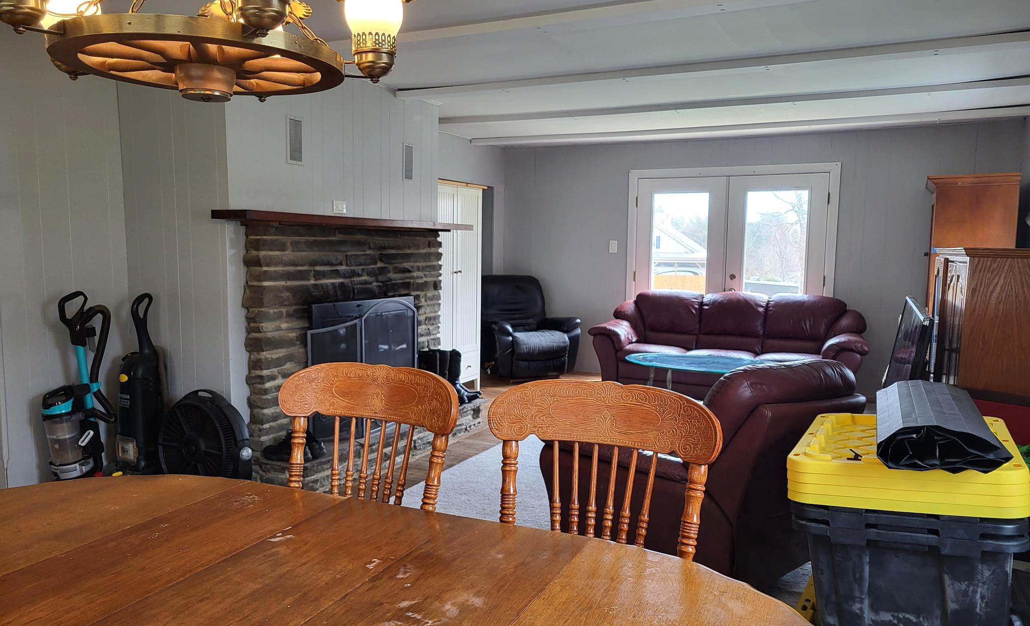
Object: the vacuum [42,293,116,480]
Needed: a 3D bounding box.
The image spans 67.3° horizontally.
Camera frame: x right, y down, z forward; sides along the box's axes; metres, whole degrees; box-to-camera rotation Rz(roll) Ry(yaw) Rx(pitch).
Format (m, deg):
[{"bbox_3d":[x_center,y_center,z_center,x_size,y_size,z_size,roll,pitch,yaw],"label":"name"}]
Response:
[{"bbox_3d":[-2.264,0.447,4.002,0.320,1.100,0.400,3,6,23],"label":"vacuum"}]

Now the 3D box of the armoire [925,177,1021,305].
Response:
[{"bbox_3d":[3.381,-0.057,5.869,0.560,1.880,1.050,3,6,27],"label":"armoire"}]

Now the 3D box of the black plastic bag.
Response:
[{"bbox_3d":[1.099,0.287,1.998,0.300,0.120,0.620,4,6,29],"label":"black plastic bag"}]

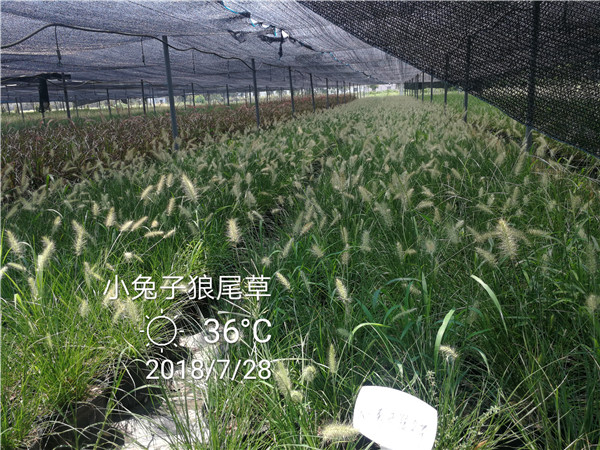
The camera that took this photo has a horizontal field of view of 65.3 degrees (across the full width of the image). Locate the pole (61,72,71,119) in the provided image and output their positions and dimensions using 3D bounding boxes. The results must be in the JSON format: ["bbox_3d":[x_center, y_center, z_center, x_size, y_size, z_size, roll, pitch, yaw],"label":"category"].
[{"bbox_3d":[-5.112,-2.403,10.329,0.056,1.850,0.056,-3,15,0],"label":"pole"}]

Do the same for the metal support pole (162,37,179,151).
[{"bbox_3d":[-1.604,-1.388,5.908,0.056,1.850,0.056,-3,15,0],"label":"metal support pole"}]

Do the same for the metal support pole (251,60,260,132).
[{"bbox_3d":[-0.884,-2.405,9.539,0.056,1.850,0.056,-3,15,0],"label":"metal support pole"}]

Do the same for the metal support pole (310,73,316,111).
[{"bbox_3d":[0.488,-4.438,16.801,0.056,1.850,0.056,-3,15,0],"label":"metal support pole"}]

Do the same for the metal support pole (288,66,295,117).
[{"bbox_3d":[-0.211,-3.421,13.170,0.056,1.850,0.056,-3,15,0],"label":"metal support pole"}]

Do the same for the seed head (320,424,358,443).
[{"bbox_3d":[0.104,0.532,1.200,0.095,0.040,0.040,-8,15,-6],"label":"seed head"}]

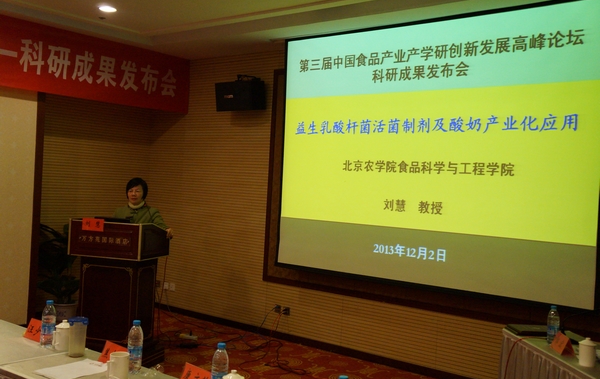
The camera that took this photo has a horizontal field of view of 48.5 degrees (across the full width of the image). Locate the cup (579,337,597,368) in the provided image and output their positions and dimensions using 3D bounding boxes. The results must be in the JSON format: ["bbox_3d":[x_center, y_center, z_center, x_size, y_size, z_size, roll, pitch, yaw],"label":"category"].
[{"bbox_3d":[1.454,0.817,3.354,0.090,0.137,0.095,3,0,0],"label":"cup"}]

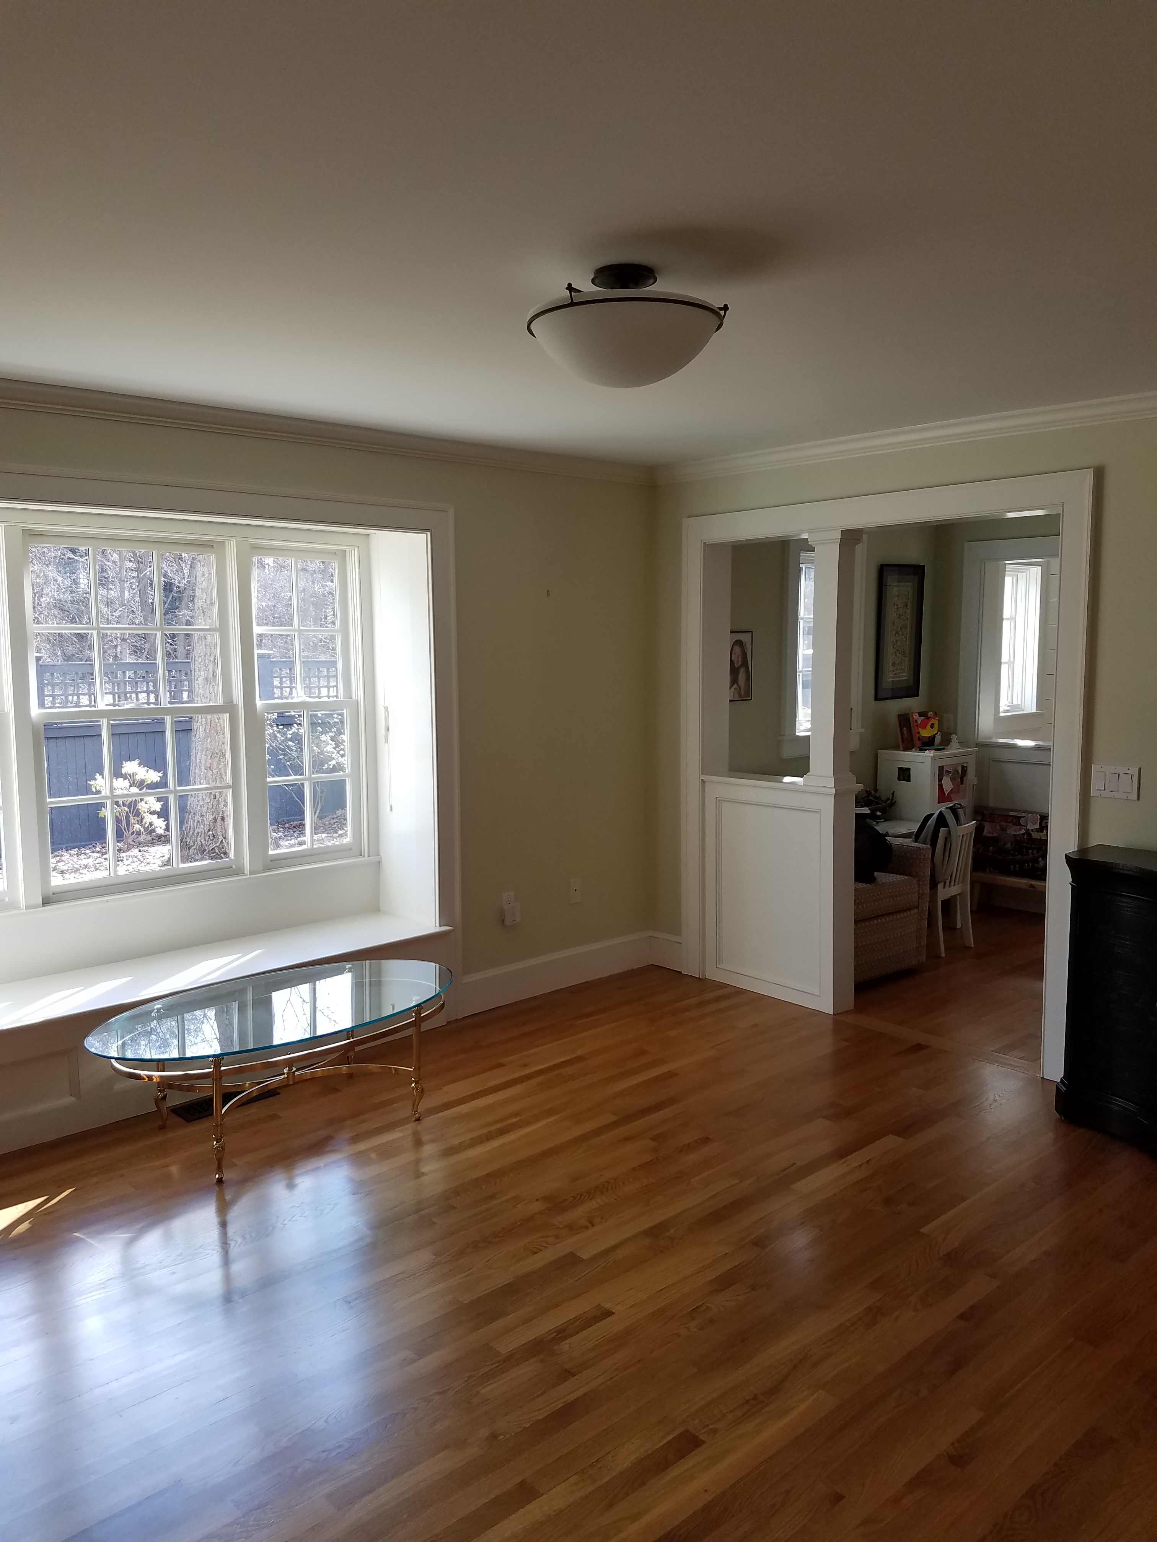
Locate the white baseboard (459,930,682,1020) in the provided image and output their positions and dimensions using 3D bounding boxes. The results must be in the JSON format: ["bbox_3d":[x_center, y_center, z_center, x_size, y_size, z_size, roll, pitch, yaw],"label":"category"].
[{"bbox_3d":[0.004,0.959,5.360,1.210,0.165,0.235,-7,9,-43],"label":"white baseboard"}]

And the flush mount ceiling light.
[{"bbox_3d":[0.103,-0.971,2.551,0.445,0.238,0.445,0,7,0],"label":"flush mount ceiling light"}]

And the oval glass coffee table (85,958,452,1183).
[{"bbox_3d":[-0.999,0.999,3.943,1.270,0.425,0.820,-6,9,-40],"label":"oval glass coffee table"}]

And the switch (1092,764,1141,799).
[{"bbox_3d":[1.893,0.042,4.089,0.012,0.115,0.161,-7,9,-43],"label":"switch"}]

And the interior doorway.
[{"bbox_3d":[1.213,-0.030,4.919,0.180,2.214,1.902,-7,9,-43],"label":"interior doorway"}]

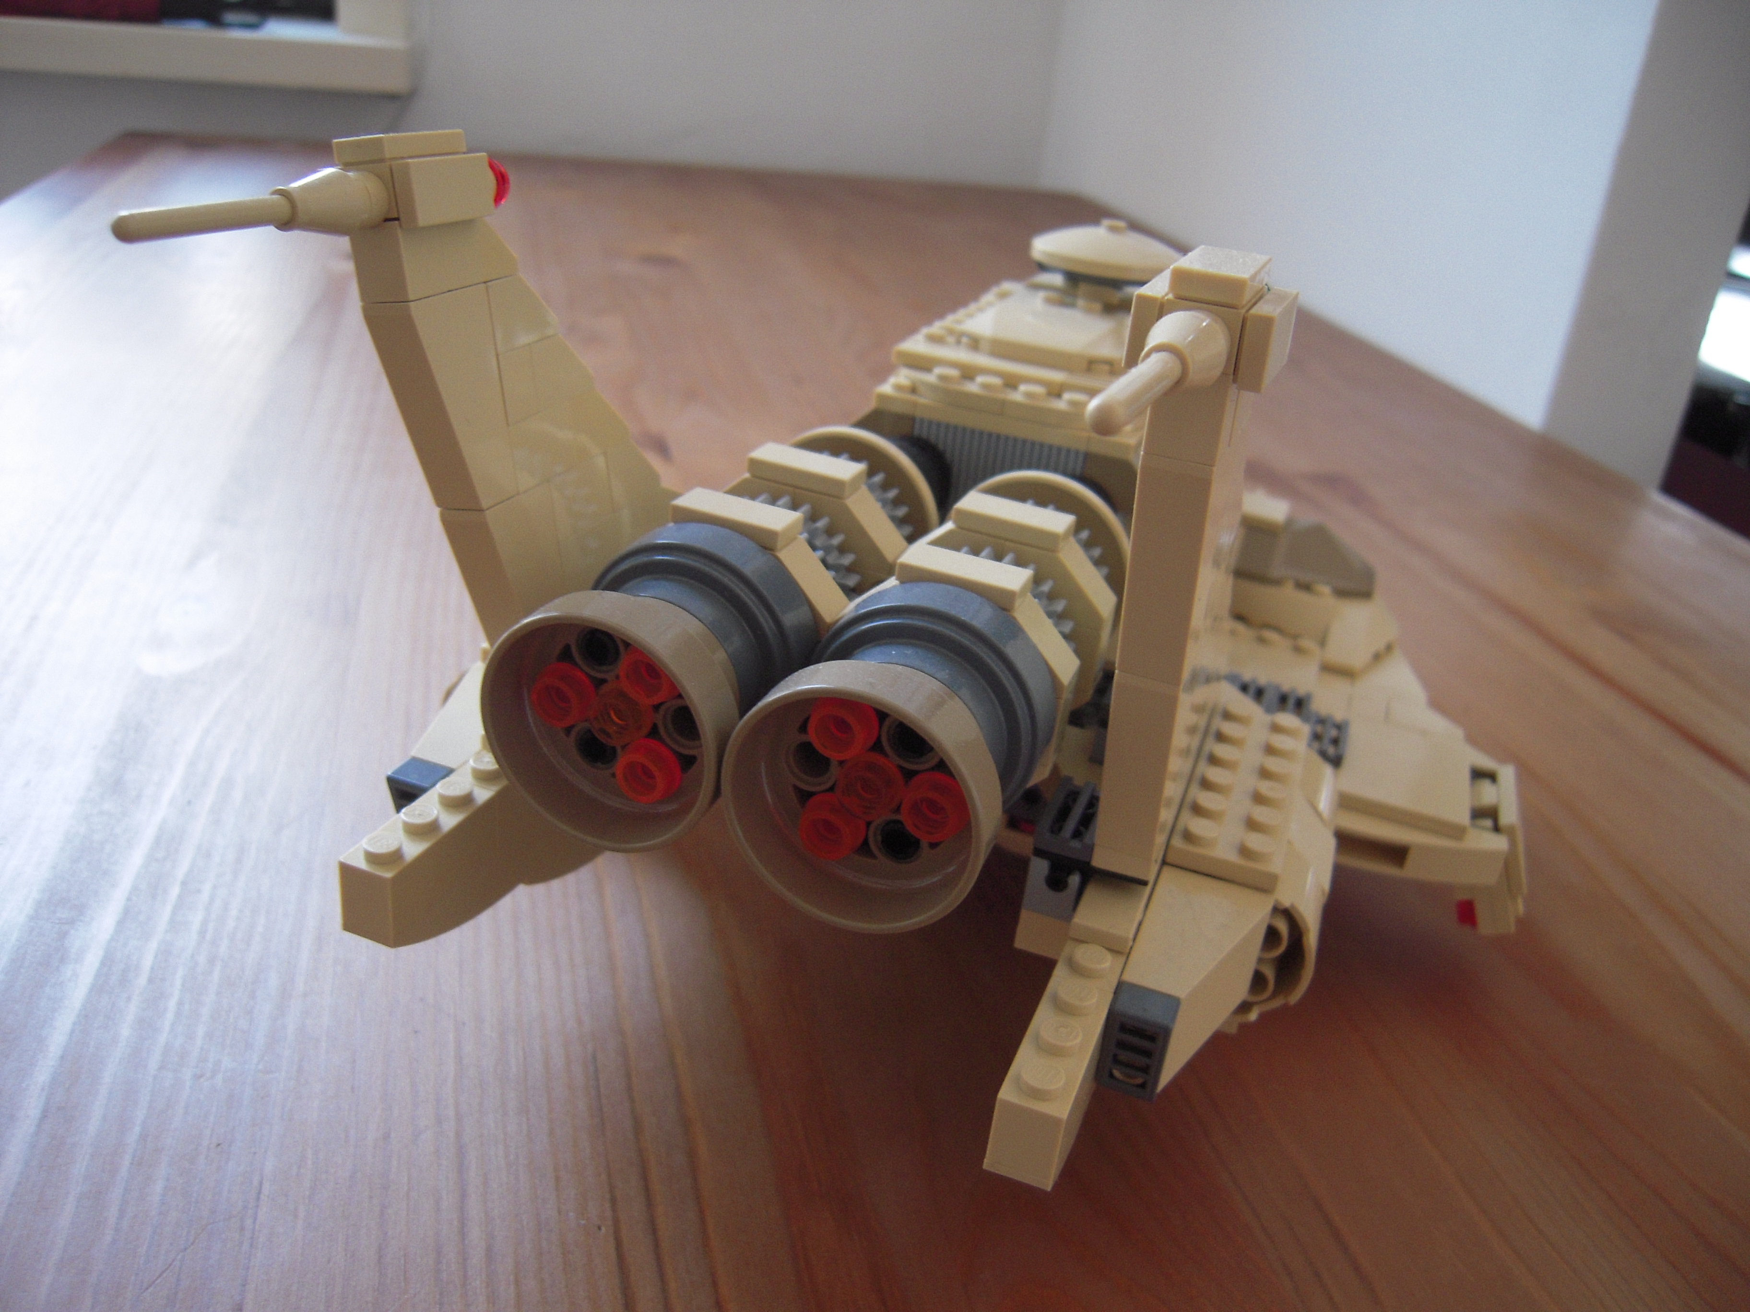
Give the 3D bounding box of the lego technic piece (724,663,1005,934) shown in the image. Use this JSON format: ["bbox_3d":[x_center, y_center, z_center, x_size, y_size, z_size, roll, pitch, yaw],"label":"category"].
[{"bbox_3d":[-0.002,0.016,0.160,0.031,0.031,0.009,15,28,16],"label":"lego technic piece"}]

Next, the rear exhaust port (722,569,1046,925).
[{"bbox_3d":[0.003,0.012,0.170,0.031,0.031,0.031,15,28,16],"label":"rear exhaust port"}]

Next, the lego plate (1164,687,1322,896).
[{"bbox_3d":[0.057,0.020,0.219,0.016,0.005,0.049,15,28,16],"label":"lego plate"}]

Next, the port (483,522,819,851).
[{"bbox_3d":[-0.027,0.004,0.178,0.031,0.031,0.031,15,28,16],"label":"port"}]

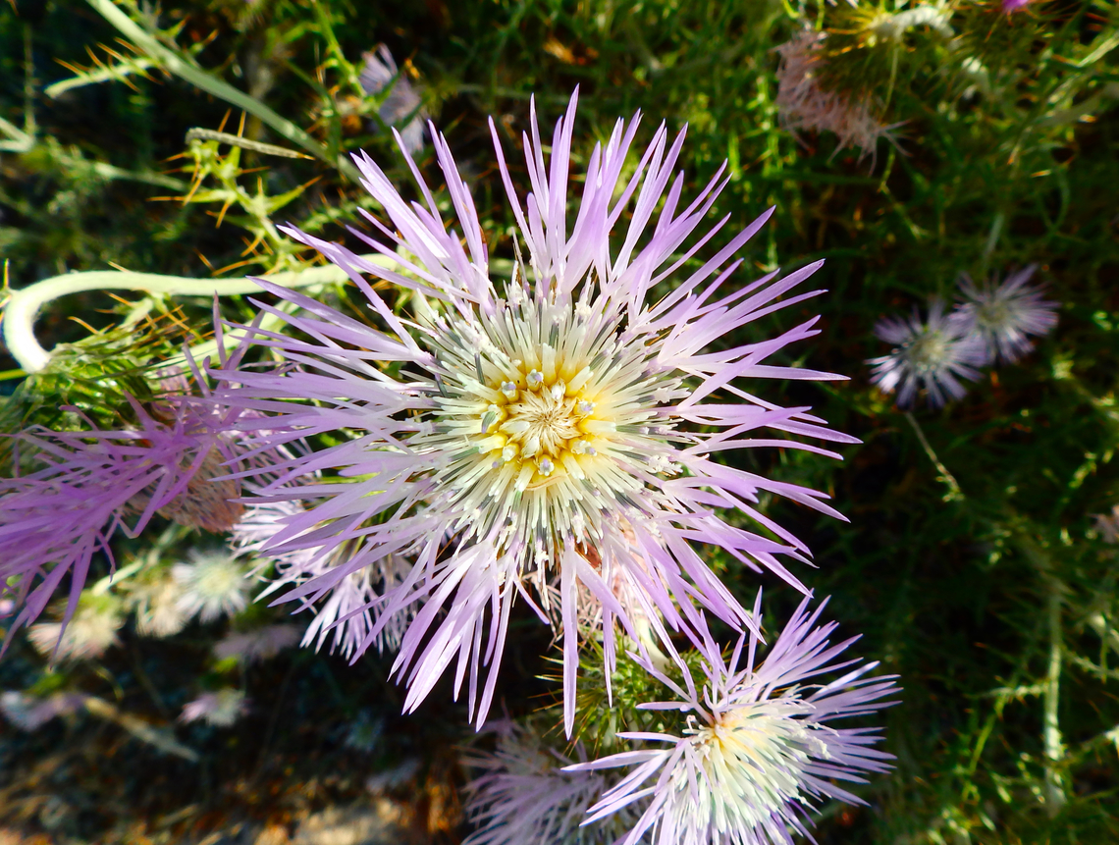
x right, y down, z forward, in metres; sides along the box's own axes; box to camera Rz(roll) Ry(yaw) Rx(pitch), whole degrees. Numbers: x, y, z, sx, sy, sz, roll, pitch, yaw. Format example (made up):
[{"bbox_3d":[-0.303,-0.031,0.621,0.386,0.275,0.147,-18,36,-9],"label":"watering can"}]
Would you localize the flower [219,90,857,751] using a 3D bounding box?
[{"bbox_3d":[-0.003,-0.001,0.085,0.067,0.028,0.067,0,87,0],"label":"flower"}]

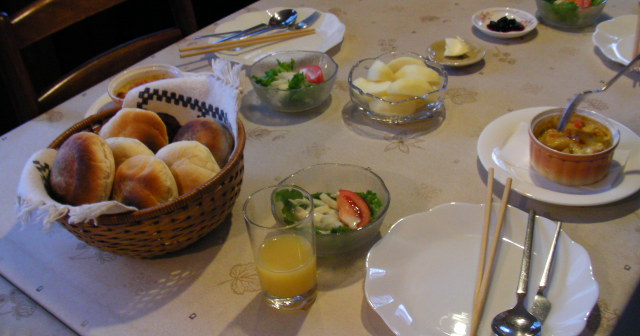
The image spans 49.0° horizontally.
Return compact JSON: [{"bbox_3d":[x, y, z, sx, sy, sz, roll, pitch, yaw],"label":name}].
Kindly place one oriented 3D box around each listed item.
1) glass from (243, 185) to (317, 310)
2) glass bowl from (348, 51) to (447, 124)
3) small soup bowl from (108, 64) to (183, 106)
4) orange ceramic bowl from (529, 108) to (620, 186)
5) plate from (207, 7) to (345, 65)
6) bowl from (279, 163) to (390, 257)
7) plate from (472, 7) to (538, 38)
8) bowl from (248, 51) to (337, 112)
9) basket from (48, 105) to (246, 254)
[{"bbox_3d":[-0.035,0.084,0.708,0.067,0.115,0.067,-5,36,0],"label":"glass"},{"bbox_3d":[0.107,-0.109,0.990,0.137,0.048,0.137,1,35,0],"label":"glass bowl"},{"bbox_3d":[-0.254,-0.106,1.036,0.104,0.046,0.104,-5,36,0],"label":"small soup bowl"},{"bbox_3d":[0.305,-0.025,0.863,0.108,0.046,0.108,1,35,0],"label":"orange ceramic bowl"},{"bbox_3d":[-0.071,-0.218,1.166,0.227,0.020,0.227,1,35,0],"label":"plate"},{"bbox_3d":[0.013,0.051,0.808,0.133,0.046,0.133,-3,36,2],"label":"bowl"},{"bbox_3d":[0.318,-0.245,1.209,0.111,0.019,0.111,-3,36,2],"label":"plate"},{"bbox_3d":[-0.037,-0.130,1.066,0.131,0.046,0.131,-3,36,2],"label":"bowl"},{"bbox_3d":[-0.201,0.020,0.832,0.228,0.096,0.246,-3,36,2],"label":"basket"}]

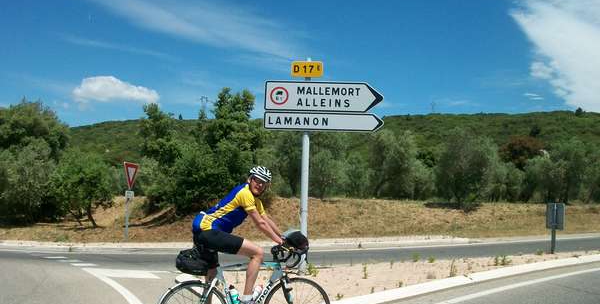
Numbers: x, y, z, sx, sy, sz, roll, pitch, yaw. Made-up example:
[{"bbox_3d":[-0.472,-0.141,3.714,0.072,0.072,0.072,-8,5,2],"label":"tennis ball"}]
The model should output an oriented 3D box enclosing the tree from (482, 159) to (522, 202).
[{"bbox_3d":[9.278,1.283,27.000,1.900,2.000,1.800,2,-2,0],"label":"tree"}]

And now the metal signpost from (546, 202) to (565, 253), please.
[{"bbox_3d":[5.766,1.715,13.300,0.450,1.140,0.090,-1,-3,40],"label":"metal signpost"}]

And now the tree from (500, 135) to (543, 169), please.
[{"bbox_3d":[13.970,0.471,37.000,2.763,3.014,2.763,2,-3,0],"label":"tree"}]

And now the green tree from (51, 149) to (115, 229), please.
[{"bbox_3d":[-6.246,1.053,17.000,2.000,2.300,1.900,2,-2,0],"label":"green tree"}]

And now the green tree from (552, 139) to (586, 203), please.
[{"bbox_3d":[12.119,0.877,26.500,1.682,2.878,1.682,2,-3,0],"label":"green tree"}]

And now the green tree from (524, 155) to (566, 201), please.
[{"bbox_3d":[10.995,1.192,26.500,1.979,2.069,1.979,2,-3,0],"label":"green tree"}]

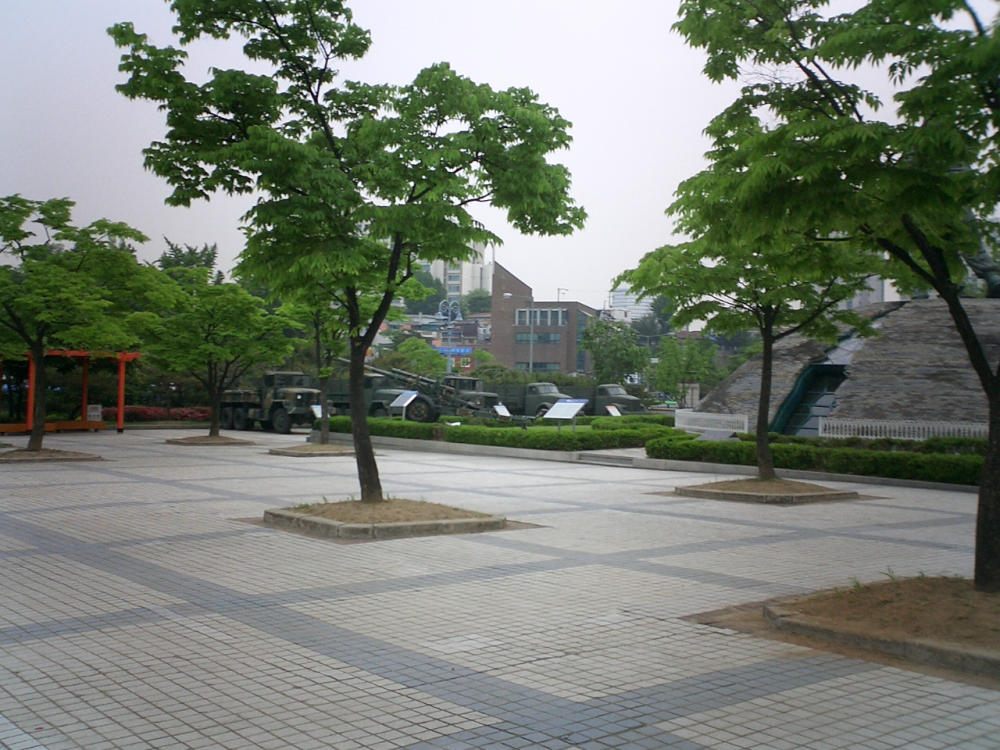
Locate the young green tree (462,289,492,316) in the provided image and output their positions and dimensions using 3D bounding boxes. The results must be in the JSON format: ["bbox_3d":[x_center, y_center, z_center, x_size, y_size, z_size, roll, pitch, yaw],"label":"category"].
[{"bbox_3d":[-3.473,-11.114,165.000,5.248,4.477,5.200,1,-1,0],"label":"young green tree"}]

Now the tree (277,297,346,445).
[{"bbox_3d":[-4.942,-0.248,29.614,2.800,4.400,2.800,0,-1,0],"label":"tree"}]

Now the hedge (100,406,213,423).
[{"bbox_3d":[-16.389,1.897,51.000,5.344,0.835,1.300,1,-1,0],"label":"hedge"}]

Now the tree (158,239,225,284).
[{"bbox_3d":[-16.149,-2.263,56.071,4.200,9.800,4.200,0,-1,0],"label":"tree"}]

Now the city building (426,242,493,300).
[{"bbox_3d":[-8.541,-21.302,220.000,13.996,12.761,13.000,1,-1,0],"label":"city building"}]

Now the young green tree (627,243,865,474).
[{"bbox_3d":[4.058,-0.253,17.457,4.050,3.952,3.848,1,-1,0],"label":"young green tree"}]

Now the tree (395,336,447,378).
[{"bbox_3d":[-4.911,0.351,66.011,3.400,5.400,3.400,0,-1,0],"label":"tree"}]

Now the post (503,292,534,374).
[{"bbox_3d":[1.322,-1.164,76.052,2.100,9.000,0.400,0,-1,0],"label":"post"}]

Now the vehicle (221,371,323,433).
[{"bbox_3d":[-10.208,1.264,48.382,2.400,2.650,6.700,2,-2,-43],"label":"vehicle"}]

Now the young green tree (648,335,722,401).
[{"bbox_3d":[13.609,-0.401,78.000,5.546,5.108,4.900,1,-1,0],"label":"young green tree"}]

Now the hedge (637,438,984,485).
[{"bbox_3d":[5.966,1.545,20.208,0.900,0.480,8.300,1,-2,-32],"label":"hedge"}]

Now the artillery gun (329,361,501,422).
[{"bbox_3d":[-2.825,0.618,40.000,7.000,2.400,2.400,1,-2,10],"label":"artillery gun"}]

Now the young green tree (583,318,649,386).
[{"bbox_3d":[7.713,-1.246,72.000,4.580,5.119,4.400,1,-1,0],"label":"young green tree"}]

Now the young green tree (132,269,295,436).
[{"bbox_3d":[-9.214,-0.693,34.436,5.187,5.477,4.927,1,-1,0],"label":"young green tree"}]

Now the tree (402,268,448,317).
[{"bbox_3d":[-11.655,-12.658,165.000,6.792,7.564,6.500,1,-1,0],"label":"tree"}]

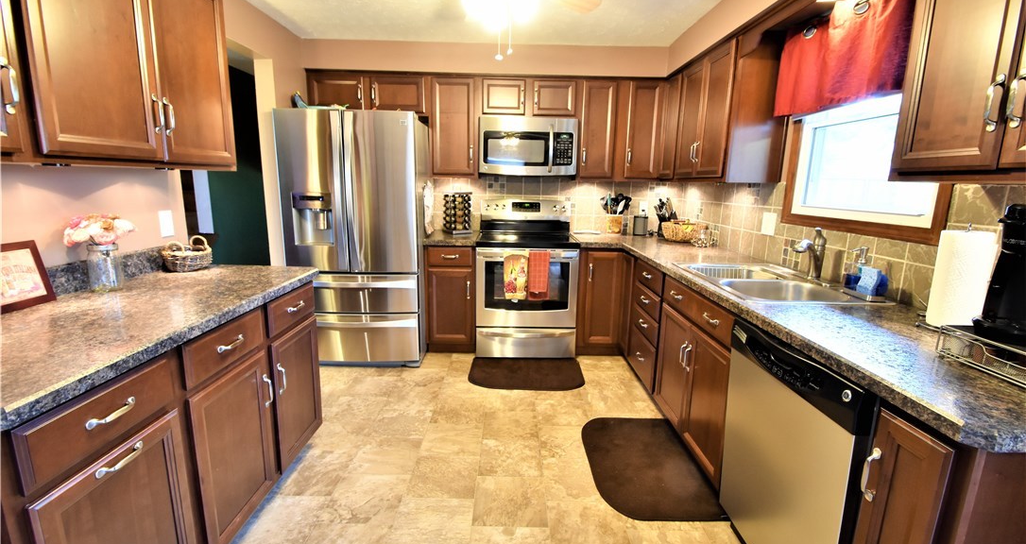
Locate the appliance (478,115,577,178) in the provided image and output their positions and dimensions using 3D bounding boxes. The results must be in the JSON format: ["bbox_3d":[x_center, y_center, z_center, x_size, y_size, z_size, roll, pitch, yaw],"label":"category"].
[{"bbox_3d":[0.116,-0.989,3.444,0.756,0.420,0.380,1,11,-1],"label":"appliance"}]

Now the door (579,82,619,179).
[{"bbox_3d":[0.661,-1.090,3.309,0.253,0.709,0.024,1,11,-1],"label":"door"}]

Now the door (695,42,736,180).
[{"bbox_3d":[1.171,-0.910,2.472,0.024,0.709,0.359,1,11,-1],"label":"door"}]

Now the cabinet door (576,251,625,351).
[{"bbox_3d":[0.677,0.215,3.274,0.305,0.765,0.040,1,11,-1],"label":"cabinet door"}]

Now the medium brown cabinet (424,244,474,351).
[{"bbox_3d":[-0.469,0.178,3.501,0.370,0.860,0.600,1,11,-1],"label":"medium brown cabinet"}]

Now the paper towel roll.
[{"bbox_3d":[1.385,0.013,1.323,0.125,0.280,0.125,1,11,0],"label":"paper towel roll"}]

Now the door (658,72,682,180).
[{"bbox_3d":[1.161,-1.048,3.158,0.024,0.703,0.325,1,11,-1],"label":"door"}]

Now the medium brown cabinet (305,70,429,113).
[{"bbox_3d":[-1.096,-1.377,3.380,0.908,0.305,0.320,1,11,-1],"label":"medium brown cabinet"}]

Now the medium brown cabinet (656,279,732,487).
[{"bbox_3d":[1.081,0.446,1.935,0.610,0.770,0.700,1,11,-1],"label":"medium brown cabinet"}]

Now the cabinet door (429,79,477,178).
[{"bbox_3d":[-0.457,-1.110,3.289,0.322,0.709,0.024,1,11,-1],"label":"cabinet door"}]

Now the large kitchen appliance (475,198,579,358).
[{"bbox_3d":[0.104,0.035,3.441,0.760,1.195,0.690,1,11,-1],"label":"large kitchen appliance"}]

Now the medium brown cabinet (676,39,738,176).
[{"bbox_3d":[1.300,-0.923,2.569,0.330,0.740,0.740,1,11,-1],"label":"medium brown cabinet"}]

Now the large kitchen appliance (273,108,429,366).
[{"bbox_3d":[-1.115,-0.249,3.287,0.900,1.770,0.800,1,11,-1],"label":"large kitchen appliance"}]

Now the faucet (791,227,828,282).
[{"bbox_3d":[1.349,-0.079,1.954,0.220,0.235,0.070,-5,13,-27],"label":"faucet"}]

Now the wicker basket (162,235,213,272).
[{"bbox_3d":[-1.515,-0.089,1.999,0.160,0.135,0.275,-2,12,-13],"label":"wicker basket"}]

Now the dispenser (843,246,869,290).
[{"bbox_3d":[1.370,-0.007,1.690,0.087,0.178,0.074,1,11,-1],"label":"dispenser"}]

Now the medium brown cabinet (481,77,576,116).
[{"bbox_3d":[0.123,-1.353,3.401,0.750,0.295,0.320,1,11,-1],"label":"medium brown cabinet"}]

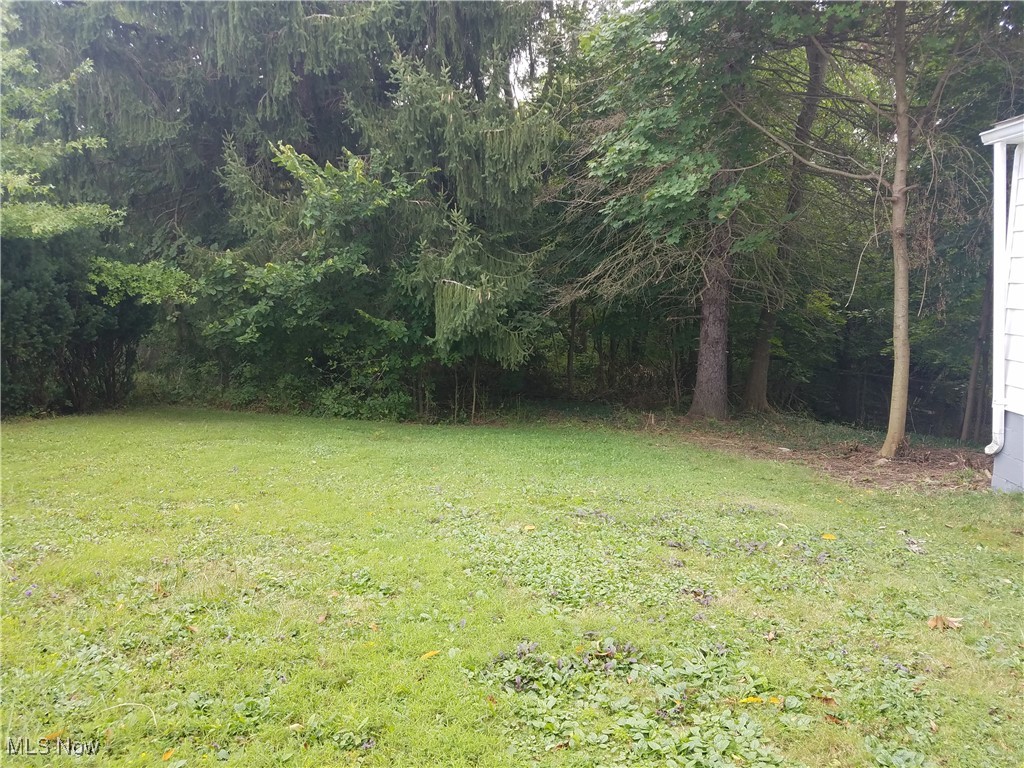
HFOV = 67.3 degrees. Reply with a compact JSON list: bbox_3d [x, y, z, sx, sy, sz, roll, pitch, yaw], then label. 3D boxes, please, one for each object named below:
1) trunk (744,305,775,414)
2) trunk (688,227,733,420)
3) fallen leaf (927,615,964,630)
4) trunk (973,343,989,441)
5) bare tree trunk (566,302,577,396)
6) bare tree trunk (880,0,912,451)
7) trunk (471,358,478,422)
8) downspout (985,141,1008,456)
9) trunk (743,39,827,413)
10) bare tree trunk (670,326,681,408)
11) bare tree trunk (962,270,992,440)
[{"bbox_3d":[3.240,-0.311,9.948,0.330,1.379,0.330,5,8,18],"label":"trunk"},{"bbox_3d":[2.436,-0.703,9.189,0.400,2.315,0.400,3,8,15],"label":"trunk"},{"bbox_3d":[2.073,1.143,3.686,0.155,0.040,0.100,0,8,0],"label":"fallen leaf"},{"bbox_3d":[5.682,0.108,9.298,0.070,1.222,0.070,5,9,31],"label":"trunk"},{"bbox_3d":[0.884,-0.498,11.235,0.110,1.378,0.110,2,8,4],"label":"bare tree trunk"},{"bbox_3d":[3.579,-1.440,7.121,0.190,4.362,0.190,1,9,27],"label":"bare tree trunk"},{"bbox_3d":[-0.425,0.077,8.840,0.045,0.791,0.045,3,8,-3],"label":"trunk"},{"bbox_3d":[3.831,-0.641,6.069,0.130,2.487,0.080,-4,8,1],"label":"downspout"},{"bbox_3d":[3.448,-1.929,9.729,0.380,4.670,0.380,9,8,18],"label":"trunk"},{"bbox_3d":[2.124,-0.210,9.962,0.070,1.074,0.070,-4,8,12],"label":"bare tree trunk"},{"bbox_3d":[5.459,-0.331,9.037,0.090,2.033,0.090,8,9,31],"label":"bare tree trunk"}]

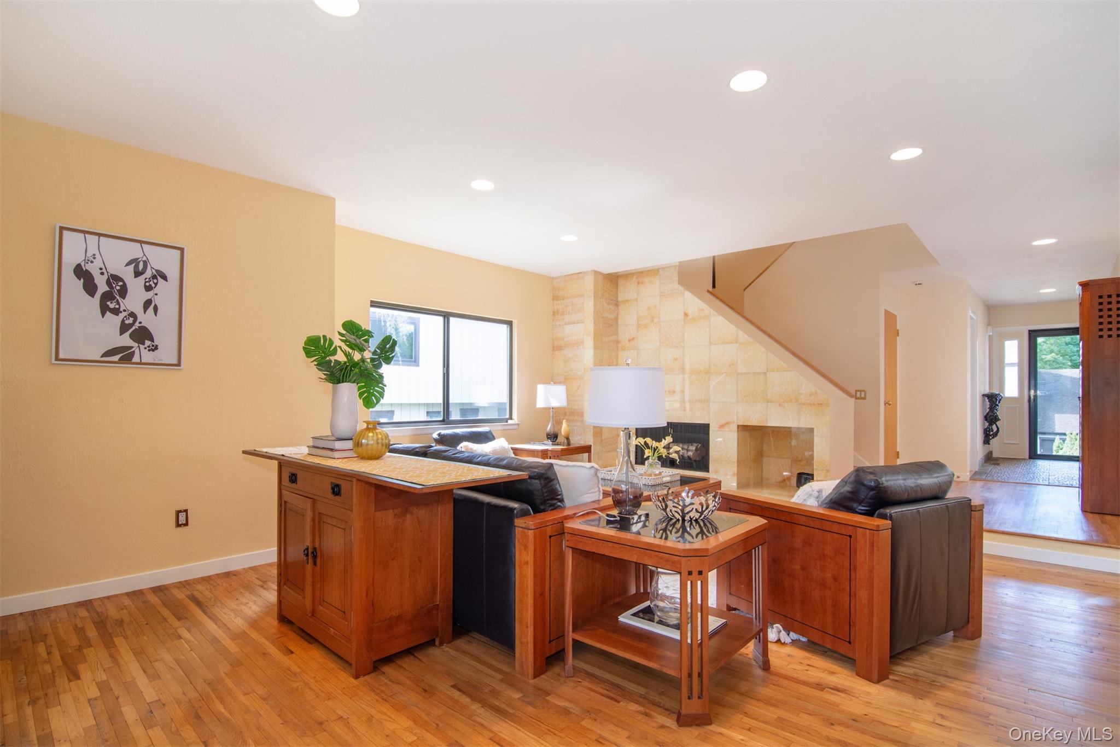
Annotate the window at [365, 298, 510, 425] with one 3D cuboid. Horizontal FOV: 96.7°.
[{"bbox_3d":[-1.225,-0.066,5.380,0.100,1.200,1.760,-2,-2,44],"label":"window"}]

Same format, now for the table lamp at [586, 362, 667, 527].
[{"bbox_3d":[0.308,0.297,2.255,0.362,0.727,0.362,0,-2,0],"label":"table lamp"}]

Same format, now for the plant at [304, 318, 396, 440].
[{"bbox_3d":[-1.200,0.035,2.850,0.490,0.650,0.440,1,-2,-23],"label":"plant"}]

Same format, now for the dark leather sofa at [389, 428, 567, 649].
[{"bbox_3d":[-0.558,0.900,3.180,2.150,0.860,0.950,-2,-2,44],"label":"dark leather sofa"}]

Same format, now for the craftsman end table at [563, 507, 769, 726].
[{"bbox_3d":[0.472,0.980,2.244,0.700,0.637,0.700,-2,-3,43],"label":"craftsman end table"}]

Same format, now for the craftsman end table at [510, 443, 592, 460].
[{"bbox_3d":[-0.100,1.100,5.440,0.620,0.610,0.620,-2,-2,44],"label":"craftsman end table"}]

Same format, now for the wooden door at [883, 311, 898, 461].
[{"bbox_3d":[4.035,0.239,6.055,0.045,2.030,0.680,-2,-3,43],"label":"wooden door"}]

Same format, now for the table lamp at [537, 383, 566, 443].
[{"bbox_3d":[-0.095,0.460,5.807,0.360,0.710,0.360,0,-2,0],"label":"table lamp"}]

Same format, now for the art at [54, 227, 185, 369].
[{"bbox_3d":[-2.675,-0.444,3.064,0.600,0.805,0.030,2,-3,-43],"label":"art"}]

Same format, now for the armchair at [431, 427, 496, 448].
[{"bbox_3d":[-0.776,0.970,4.720,0.920,0.860,0.920,-2,-2,44],"label":"armchair"}]

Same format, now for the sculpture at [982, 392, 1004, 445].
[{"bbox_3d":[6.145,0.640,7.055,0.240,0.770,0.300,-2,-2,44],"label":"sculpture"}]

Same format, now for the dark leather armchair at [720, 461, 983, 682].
[{"bbox_3d":[1.511,0.889,2.668,0.900,0.850,0.910,1,-3,-28],"label":"dark leather armchair"}]

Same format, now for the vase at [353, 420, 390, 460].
[{"bbox_3d":[-0.996,0.347,2.629,0.187,0.203,0.187,0,-2,0],"label":"vase"}]

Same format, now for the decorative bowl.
[{"bbox_3d":[0.596,0.625,2.350,0.335,0.120,0.335,0,-2,0],"label":"decorative bowl"}]

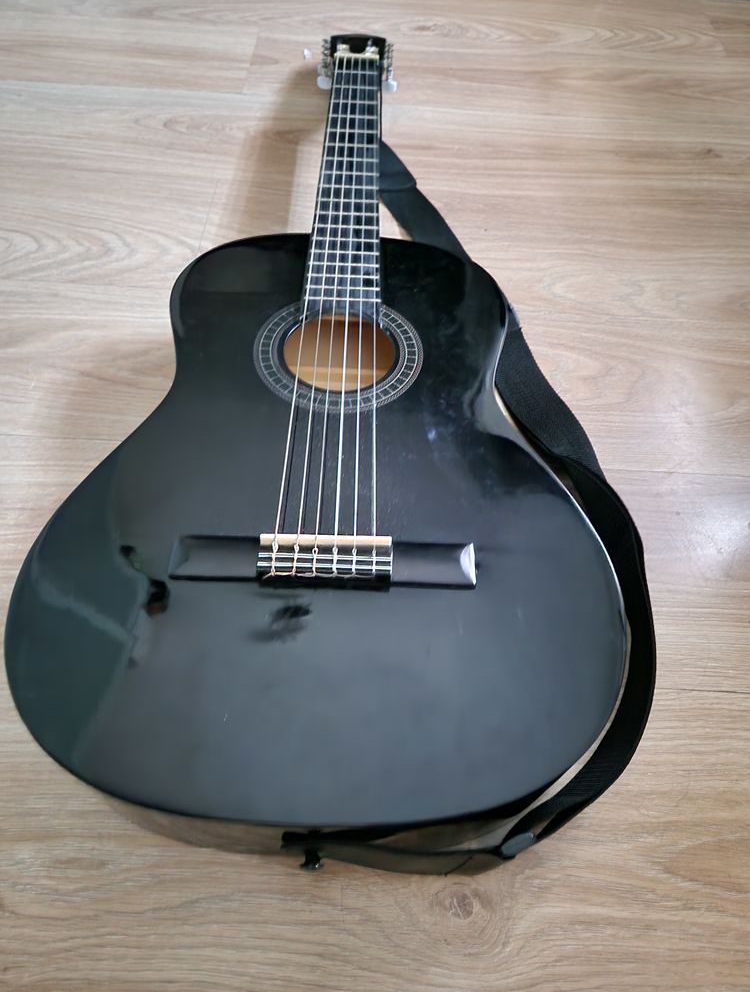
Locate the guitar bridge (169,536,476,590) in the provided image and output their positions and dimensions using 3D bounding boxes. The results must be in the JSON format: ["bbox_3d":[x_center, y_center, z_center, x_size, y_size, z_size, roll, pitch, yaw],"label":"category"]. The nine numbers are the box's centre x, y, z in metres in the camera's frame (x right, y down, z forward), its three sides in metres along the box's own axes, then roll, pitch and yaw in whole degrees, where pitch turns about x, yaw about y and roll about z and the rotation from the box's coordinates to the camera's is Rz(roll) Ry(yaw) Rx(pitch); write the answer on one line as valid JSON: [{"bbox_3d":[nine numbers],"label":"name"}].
[{"bbox_3d":[-0.031,0.041,0.406,0.187,0.011,0.031,2,57,-1],"label":"guitar bridge"}]

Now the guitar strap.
[{"bbox_3d":[0.078,-0.128,0.599,0.255,0.072,0.820,2,57,-1],"label":"guitar strap"}]

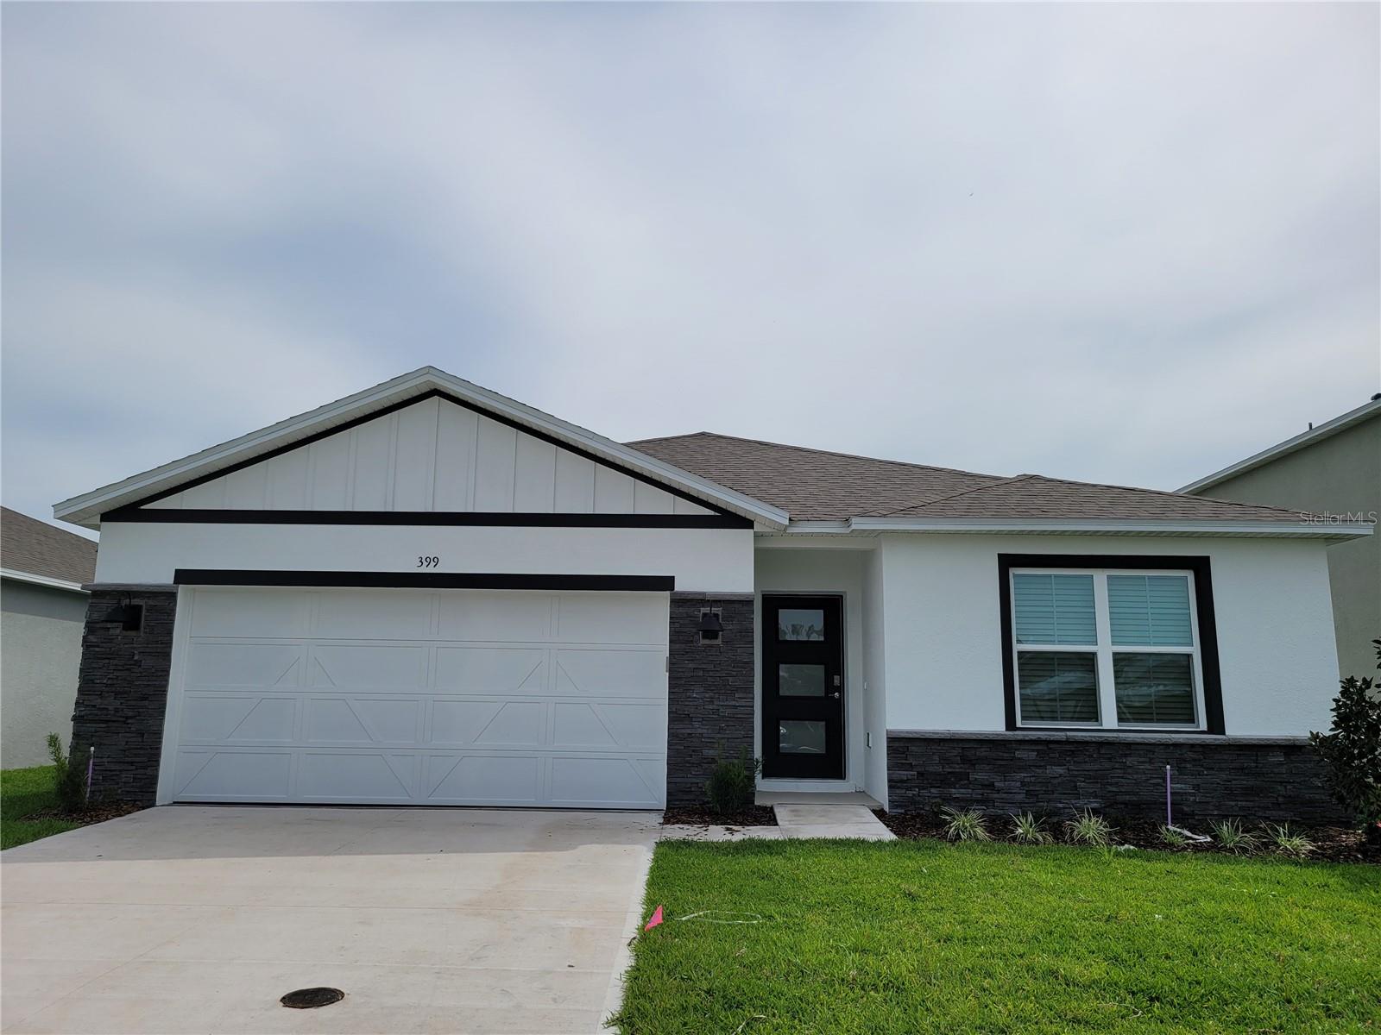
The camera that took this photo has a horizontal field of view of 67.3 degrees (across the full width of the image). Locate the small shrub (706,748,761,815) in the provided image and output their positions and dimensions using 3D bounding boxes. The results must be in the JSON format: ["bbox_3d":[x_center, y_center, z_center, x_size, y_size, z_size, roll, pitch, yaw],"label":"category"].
[{"bbox_3d":[0.393,2.434,9.608,0.512,0.592,0.481,1,-10,1],"label":"small shrub"}]

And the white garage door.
[{"bbox_3d":[-2.697,1.790,10.334,4.945,2.116,0.160,1,-10,1],"label":"white garage door"}]

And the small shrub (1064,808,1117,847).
[{"bbox_3d":[3.312,2.559,8.609,0.431,0.261,0.421,1,-10,1],"label":"small shrub"}]

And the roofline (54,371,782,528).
[{"bbox_3d":[-2.650,-0.677,10.478,7.247,1.620,0.451,1,-10,1],"label":"roofline"}]

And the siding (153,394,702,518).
[{"bbox_3d":[-2.626,-0.651,10.549,5.847,1.214,0.120,1,-10,1],"label":"siding"}]

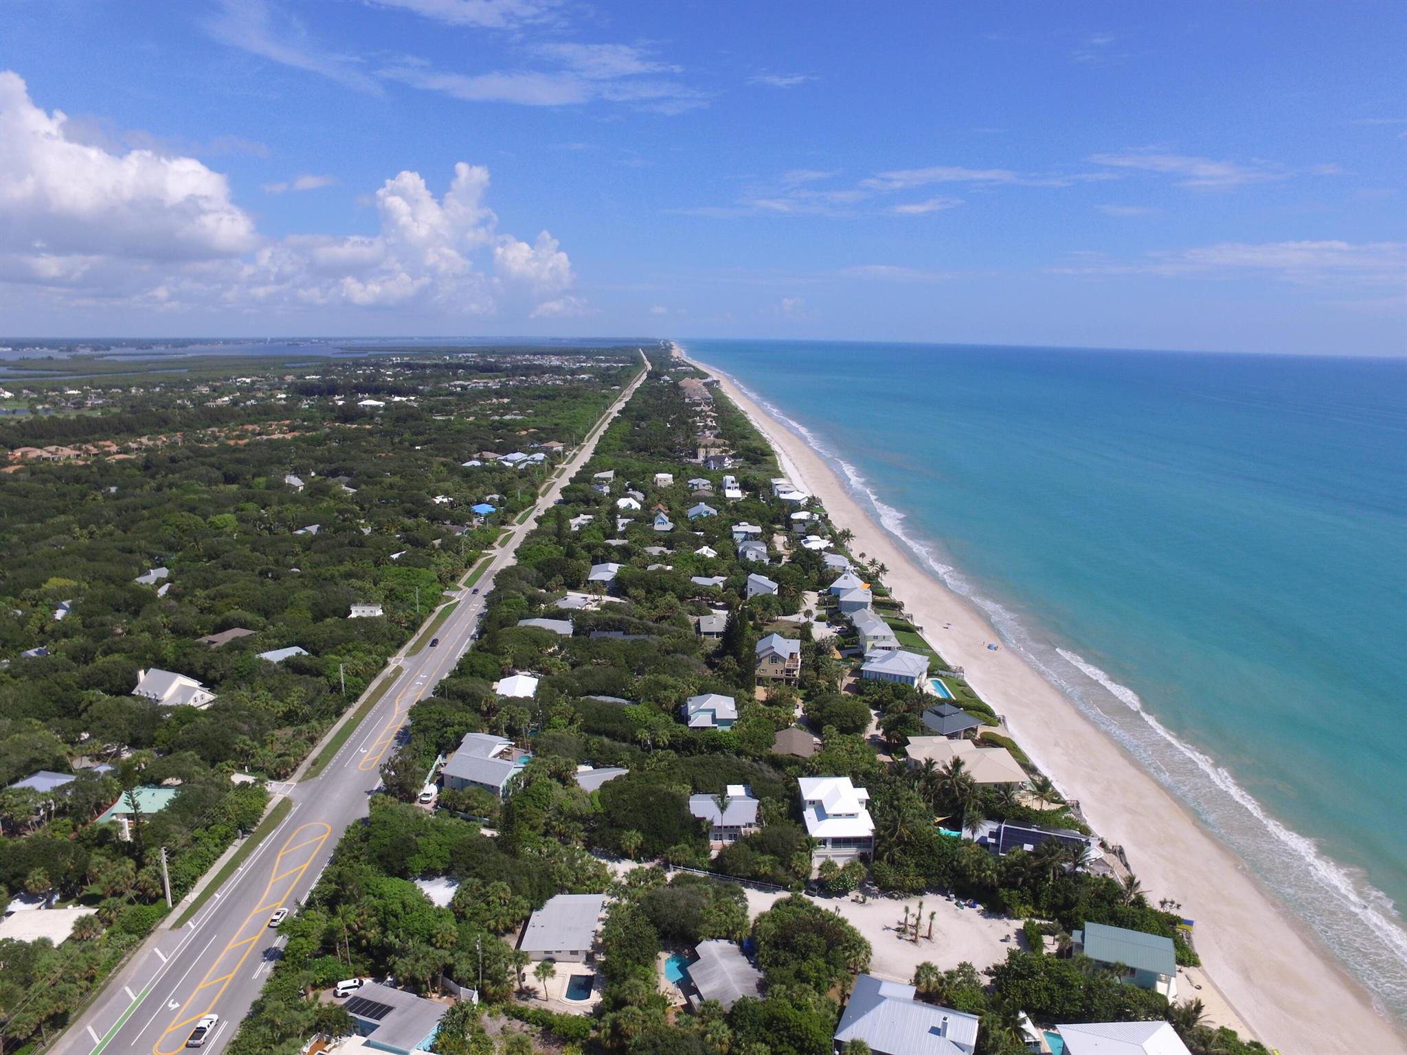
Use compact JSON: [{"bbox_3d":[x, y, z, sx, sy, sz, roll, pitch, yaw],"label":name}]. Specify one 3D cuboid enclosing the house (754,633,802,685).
[{"bbox_3d":[24.130,42.208,259.387,13.800,12.000,14.000,2,13,5],"label":"house"}]

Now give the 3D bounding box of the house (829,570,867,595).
[{"bbox_3d":[62.174,23.870,352.845,15.400,10.300,15.000,1,13,2],"label":"house"}]

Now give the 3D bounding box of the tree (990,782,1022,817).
[{"bbox_3d":[69.793,62.712,186.999,6.600,6.400,6.600,0,13,-1],"label":"tree"}]

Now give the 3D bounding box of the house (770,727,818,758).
[{"bbox_3d":[23.791,58.355,215.468,11.400,5.600,14.500,1,13,1],"label":"house"}]

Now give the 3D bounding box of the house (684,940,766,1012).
[{"bbox_3d":[3.662,74.862,135.617,10.000,4.400,13.500,-7,15,-29],"label":"house"}]

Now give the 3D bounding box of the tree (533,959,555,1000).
[{"bbox_3d":[-25.040,70.910,126.540,3.600,6.900,3.600,1,13,0],"label":"tree"}]

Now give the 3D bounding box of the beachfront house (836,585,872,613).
[{"bbox_3d":[60.049,29.057,327.453,13.000,7.500,12.500,0,13,-4],"label":"beachfront house"}]

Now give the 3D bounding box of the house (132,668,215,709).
[{"bbox_3d":[-142.070,45.310,221.030,21.000,9.500,12.500,6,14,21],"label":"house"}]

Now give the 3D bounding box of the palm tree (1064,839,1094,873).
[{"bbox_3d":[77.647,69.092,169.481,4.800,7.400,4.800,1,13,0],"label":"palm tree"}]

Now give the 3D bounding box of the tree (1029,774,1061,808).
[{"bbox_3d":[79.242,61.674,189.363,6.800,7.600,6.800,0,13,-1],"label":"tree"}]

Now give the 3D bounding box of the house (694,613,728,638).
[{"bbox_3d":[3.929,37.525,304.889,10.700,4.300,15.000,1,13,0],"label":"house"}]

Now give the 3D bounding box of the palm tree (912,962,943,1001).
[{"bbox_3d":[35.060,71.520,128.000,4.600,6.900,4.600,1,13,0],"label":"palm tree"}]

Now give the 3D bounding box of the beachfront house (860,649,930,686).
[{"bbox_3d":[62.145,44.774,262.557,18.000,6.600,16.800,6,14,21],"label":"beachfront house"}]

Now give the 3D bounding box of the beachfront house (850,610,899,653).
[{"bbox_3d":[62.779,37.949,295.288,13.000,9.500,21.500,1,13,2],"label":"beachfront house"}]

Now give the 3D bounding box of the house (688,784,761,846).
[{"bbox_3d":[4.440,60.310,170.890,14.700,8.000,10.600,0,13,-2],"label":"house"}]

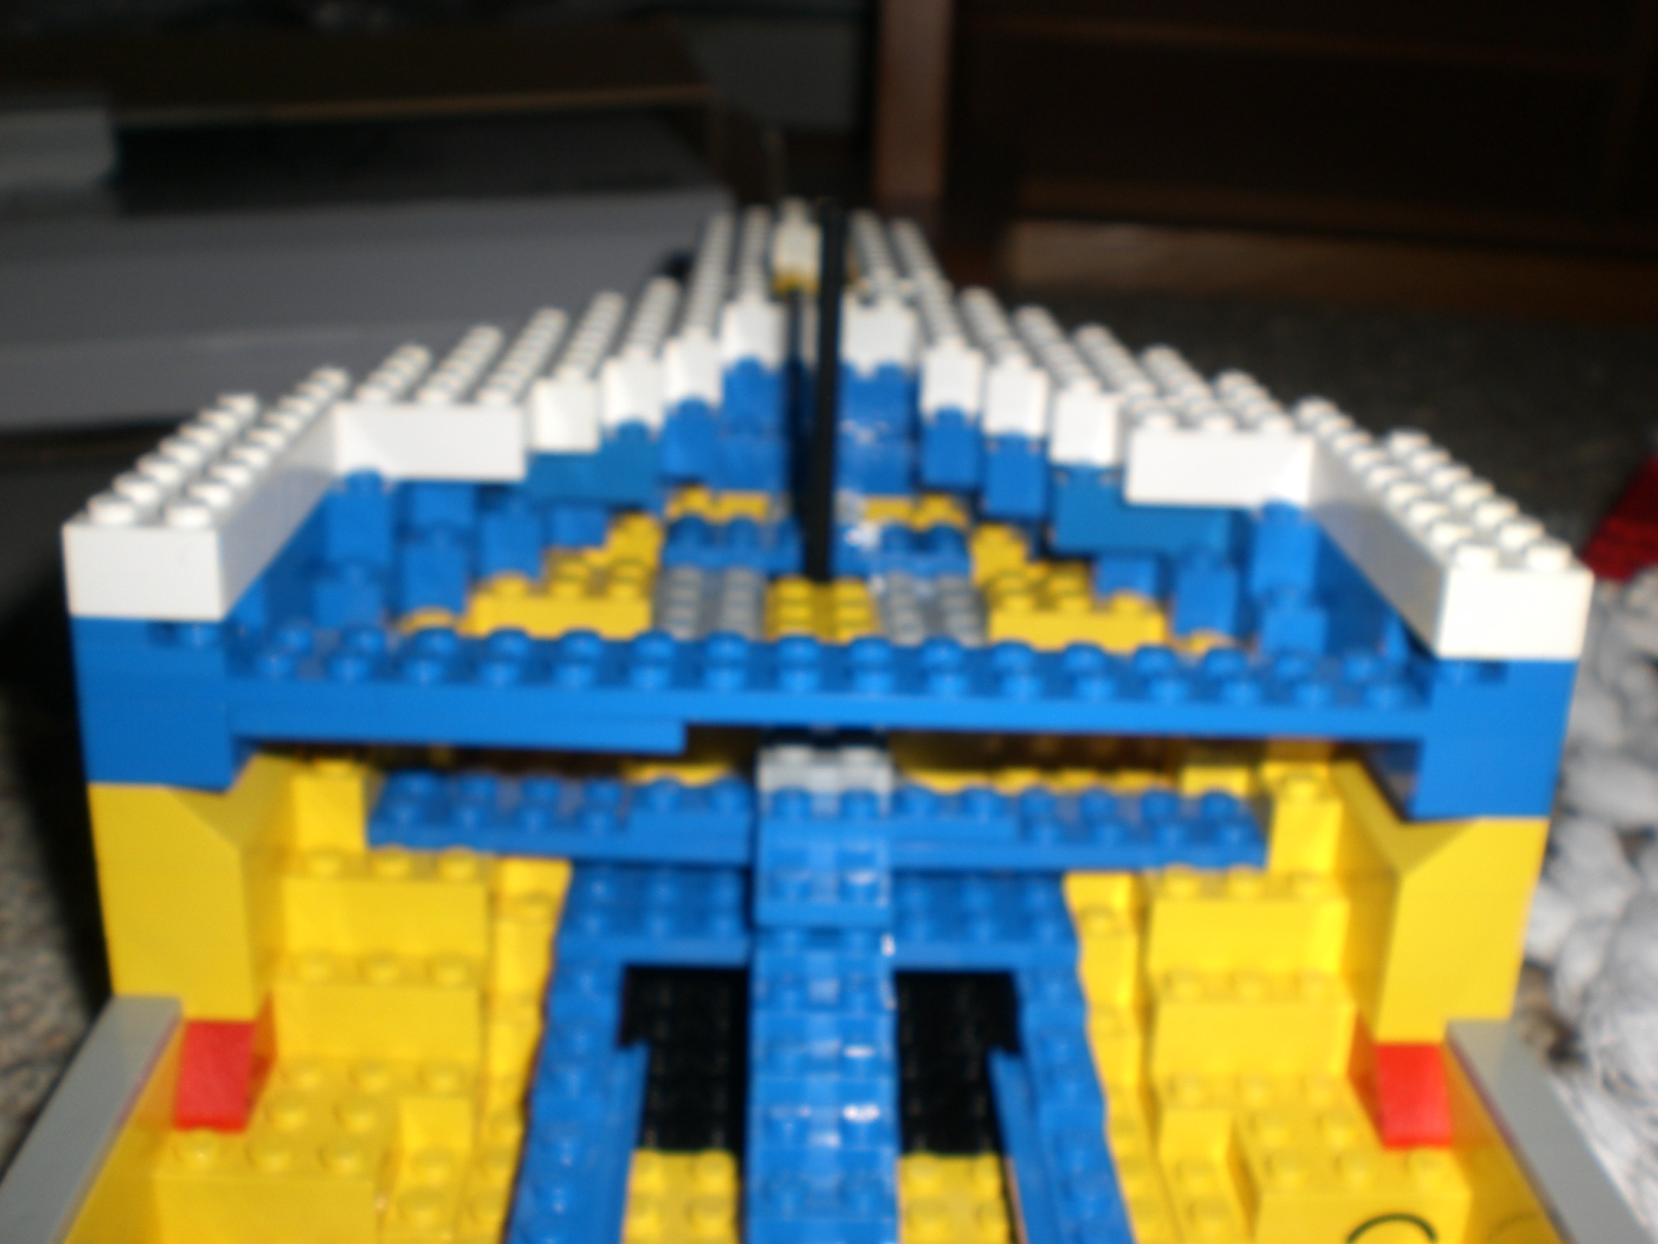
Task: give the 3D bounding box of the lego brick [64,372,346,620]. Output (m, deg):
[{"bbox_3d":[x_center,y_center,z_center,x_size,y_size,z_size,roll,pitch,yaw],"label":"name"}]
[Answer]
[{"bbox_3d":[-0.072,-0.018,0.222,0.016,0.011,0.072,2,20,-2],"label":"lego brick"}]

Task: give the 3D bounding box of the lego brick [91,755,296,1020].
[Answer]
[{"bbox_3d":[-0.073,0.026,0.214,0.016,0.030,0.028,2,20,-2],"label":"lego brick"}]

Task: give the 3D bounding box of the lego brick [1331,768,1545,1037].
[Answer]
[{"bbox_3d":[0.071,0.030,0.218,0.016,0.030,0.028,2,20,-2],"label":"lego brick"}]

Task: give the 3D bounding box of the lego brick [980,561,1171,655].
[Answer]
[{"bbox_3d":[0.035,0.000,0.266,0.024,0.011,0.016,2,20,-2],"label":"lego brick"}]

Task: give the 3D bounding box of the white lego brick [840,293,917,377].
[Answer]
[{"bbox_3d":[0.007,-0.052,0.320,0.014,0.011,0.011,2,20,-2],"label":"white lego brick"}]

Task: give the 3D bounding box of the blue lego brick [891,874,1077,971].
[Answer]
[{"bbox_3d":[0.019,0.037,0.228,0.024,0.005,0.016,2,20,-2],"label":"blue lego brick"}]

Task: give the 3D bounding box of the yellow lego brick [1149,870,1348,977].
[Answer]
[{"bbox_3d":[0.051,0.036,0.228,0.024,0.011,0.010,2,20,-2],"label":"yellow lego brick"}]

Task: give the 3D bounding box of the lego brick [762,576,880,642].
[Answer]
[{"bbox_3d":[-0.001,0.002,0.257,0.016,0.006,0.032,2,20,-2],"label":"lego brick"}]

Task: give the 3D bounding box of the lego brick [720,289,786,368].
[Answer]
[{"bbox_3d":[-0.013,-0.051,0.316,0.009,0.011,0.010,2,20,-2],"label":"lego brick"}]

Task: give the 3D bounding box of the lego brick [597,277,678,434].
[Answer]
[{"bbox_3d":[-0.030,-0.046,0.301,0.008,0.011,0.064,2,20,-2],"label":"lego brick"}]

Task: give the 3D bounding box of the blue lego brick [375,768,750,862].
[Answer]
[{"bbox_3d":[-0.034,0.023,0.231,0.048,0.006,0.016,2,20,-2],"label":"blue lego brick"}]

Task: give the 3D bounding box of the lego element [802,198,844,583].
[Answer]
[{"bbox_3d":[-0.001,-0.032,0.264,0.004,0.056,0.004,2,20,-2],"label":"lego element"}]

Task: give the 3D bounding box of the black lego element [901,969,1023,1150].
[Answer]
[{"bbox_3d":[0.014,0.055,0.234,0.016,0.005,0.032,2,20,-2],"label":"black lego element"}]

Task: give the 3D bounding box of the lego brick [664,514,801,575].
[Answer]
[{"bbox_3d":[-0.014,-0.012,0.282,0.024,0.005,0.008,2,20,-2],"label":"lego brick"}]

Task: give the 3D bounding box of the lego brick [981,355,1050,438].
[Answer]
[{"bbox_3d":[0.027,-0.034,0.274,0.008,0.011,0.008,2,20,-2],"label":"lego brick"}]

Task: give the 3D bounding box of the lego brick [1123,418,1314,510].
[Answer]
[{"bbox_3d":[0.052,-0.023,0.246,0.024,0.011,0.010,2,20,-2],"label":"lego brick"}]

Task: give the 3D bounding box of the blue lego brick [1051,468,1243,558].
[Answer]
[{"bbox_3d":[0.044,-0.017,0.257,0.024,0.011,0.010,2,20,-2],"label":"blue lego brick"}]

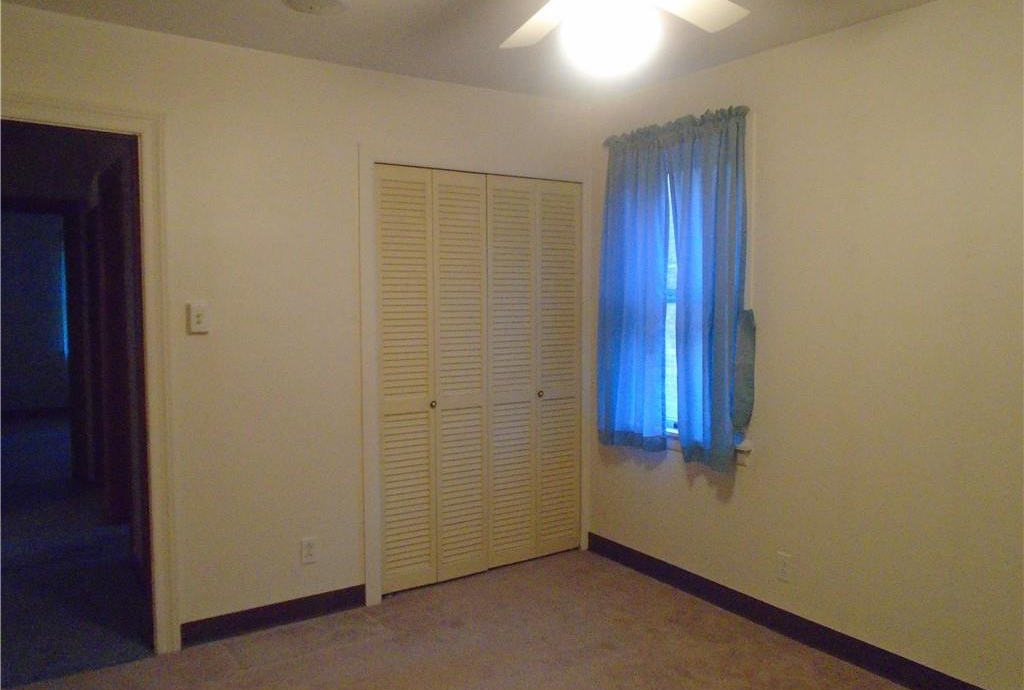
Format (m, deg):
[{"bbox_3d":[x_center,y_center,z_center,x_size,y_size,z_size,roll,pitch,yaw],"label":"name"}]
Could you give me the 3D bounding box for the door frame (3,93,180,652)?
[{"bbox_3d":[-1.756,0.190,2.794,0.960,2.132,0.130,-3,5,-34],"label":"door frame"}]

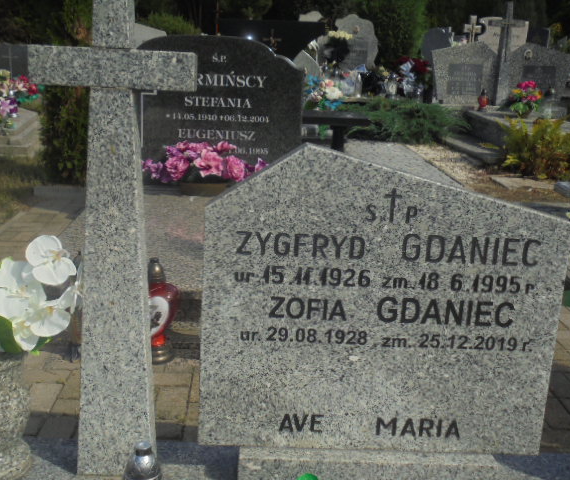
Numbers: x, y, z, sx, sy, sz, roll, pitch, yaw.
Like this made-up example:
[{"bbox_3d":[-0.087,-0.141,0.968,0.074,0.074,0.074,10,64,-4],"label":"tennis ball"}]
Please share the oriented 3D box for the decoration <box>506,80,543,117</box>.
[{"bbox_3d":[2.434,-1.450,7.194,0.391,0.364,0.330,2,17,-3],"label":"decoration"}]

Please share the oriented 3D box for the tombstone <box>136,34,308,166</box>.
[{"bbox_3d":[-0.373,-0.710,3.956,0.946,0.850,0.100,2,17,-3],"label":"tombstone"}]

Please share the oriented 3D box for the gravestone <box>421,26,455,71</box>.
[{"bbox_3d":[2.092,-2.540,9.733,0.484,0.799,0.120,2,17,-3],"label":"gravestone"}]

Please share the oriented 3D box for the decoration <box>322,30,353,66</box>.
[{"bbox_3d":[0.708,-2.546,9.298,0.398,0.433,0.280,2,17,-3],"label":"decoration"}]

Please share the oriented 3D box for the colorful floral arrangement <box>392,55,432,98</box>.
[{"bbox_3d":[1.577,-2.030,8.760,0.502,0.497,0.380,2,17,-3],"label":"colorful floral arrangement"}]

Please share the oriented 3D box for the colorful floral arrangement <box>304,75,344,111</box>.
[{"bbox_3d":[0.307,-1.197,5.824,0.374,0.309,0.340,2,17,-3],"label":"colorful floral arrangement"}]

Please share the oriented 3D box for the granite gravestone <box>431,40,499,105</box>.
[{"bbox_3d":[2.075,-1.928,8.147,0.766,0.698,0.130,2,17,-3],"label":"granite gravestone"}]

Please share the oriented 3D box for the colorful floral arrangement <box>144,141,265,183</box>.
[{"bbox_3d":[-0.435,-0.416,3.836,0.723,0.254,0.320,2,17,-3],"label":"colorful floral arrangement"}]

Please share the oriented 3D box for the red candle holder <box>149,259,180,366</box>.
[{"bbox_3d":[-0.472,0.247,2.532,0.190,0.374,0.150,2,17,-3],"label":"red candle holder"}]

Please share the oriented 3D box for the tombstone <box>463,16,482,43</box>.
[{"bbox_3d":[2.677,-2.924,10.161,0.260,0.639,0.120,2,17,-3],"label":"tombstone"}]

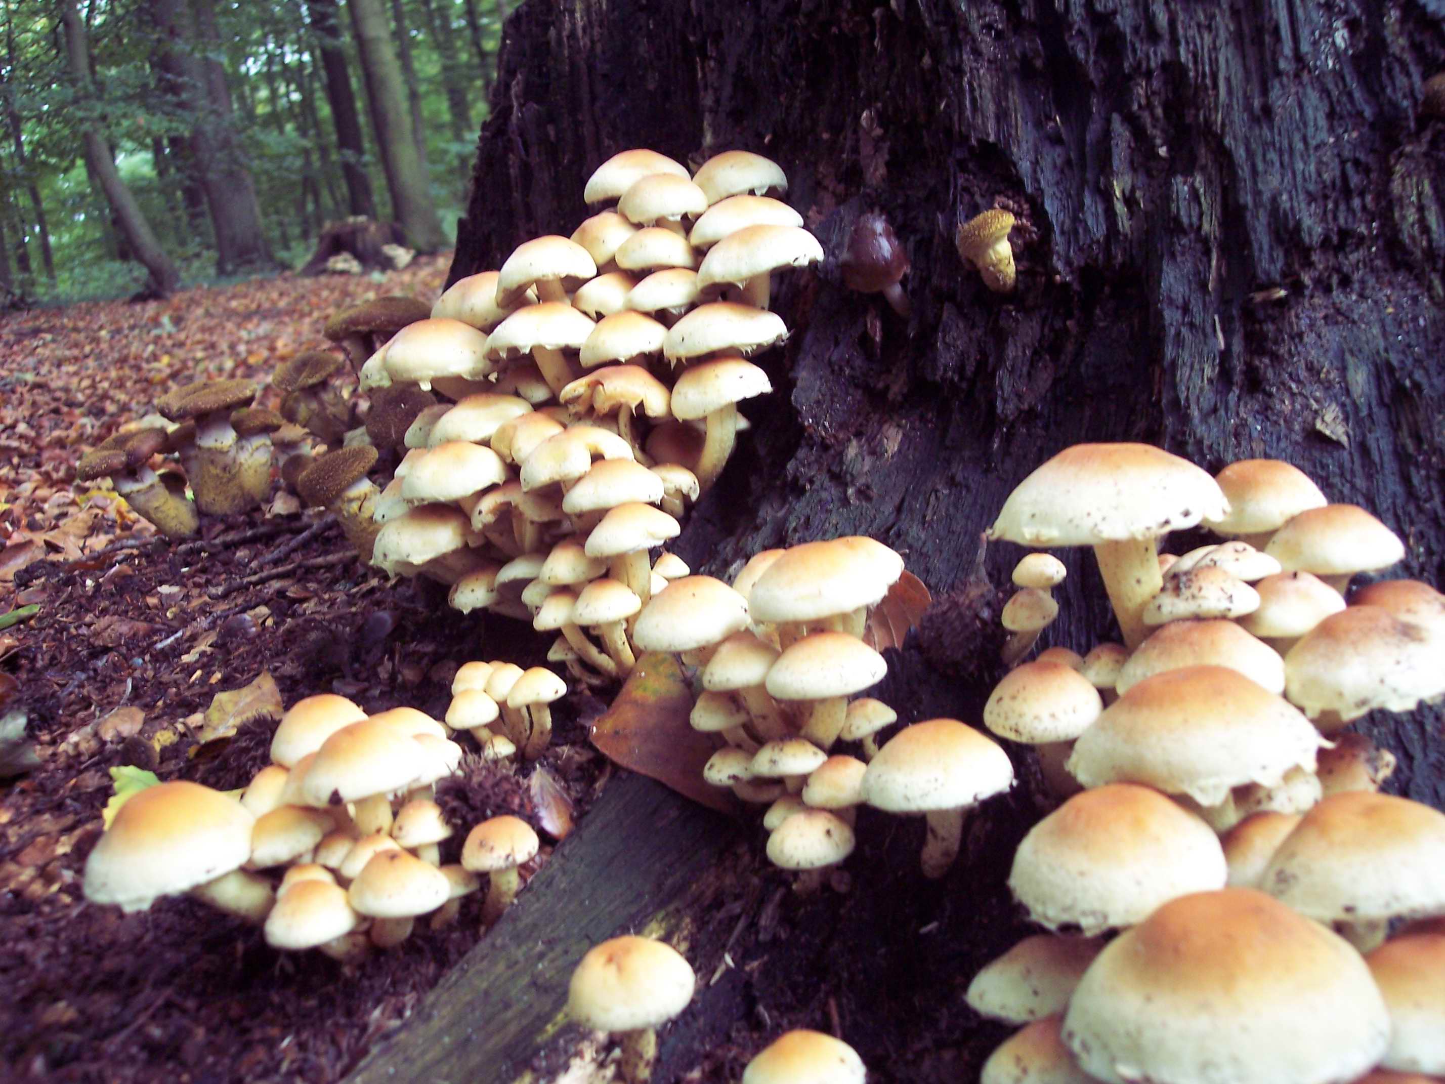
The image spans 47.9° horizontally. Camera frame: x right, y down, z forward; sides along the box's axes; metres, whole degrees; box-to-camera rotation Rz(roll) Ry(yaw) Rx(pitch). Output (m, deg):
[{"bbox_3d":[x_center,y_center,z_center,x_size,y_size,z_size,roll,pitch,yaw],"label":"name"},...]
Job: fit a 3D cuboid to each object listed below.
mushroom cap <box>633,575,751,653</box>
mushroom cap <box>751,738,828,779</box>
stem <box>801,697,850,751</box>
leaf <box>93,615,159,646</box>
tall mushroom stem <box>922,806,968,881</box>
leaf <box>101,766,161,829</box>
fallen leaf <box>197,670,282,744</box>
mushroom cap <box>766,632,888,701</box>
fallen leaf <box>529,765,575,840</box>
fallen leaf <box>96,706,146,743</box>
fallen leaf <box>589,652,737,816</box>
[{"bbox_3d":[-0.010,0.022,0.510,0.037,0.017,0.037,-11,13,2],"label":"mushroom cap"},{"bbox_3d":[0.019,0.061,0.460,0.022,0.009,0.022,-7,13,2],"label":"mushroom cap"},{"bbox_3d":[0.030,0.052,0.483,0.010,0.020,0.010,15,12,5],"label":"stem"},{"bbox_3d":[-0.321,0.049,0.868,0.035,0.008,0.021,8,36,7],"label":"leaf"},{"bbox_3d":[0.061,0.080,0.445,0.010,0.024,0.010,9,11,9],"label":"tall mushroom stem"},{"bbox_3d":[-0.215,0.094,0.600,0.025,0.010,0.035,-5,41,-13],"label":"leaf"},{"bbox_3d":[-0.208,0.070,0.701,0.037,0.012,0.027,-19,55,-22],"label":"fallen leaf"},{"bbox_3d":[0.031,0.037,0.480,0.036,0.015,0.036,-8,12,3],"label":"mushroom cap"},{"bbox_3d":[-0.056,0.086,0.541,0.010,0.009,0.031,-16,49,-13],"label":"fallen leaf"},{"bbox_3d":[-0.265,0.081,0.720,0.020,0.007,0.015,-32,62,-32],"label":"fallen leaf"},{"bbox_3d":[-0.011,0.058,0.511,0.053,0.014,0.046,23,57,10],"label":"fallen leaf"}]

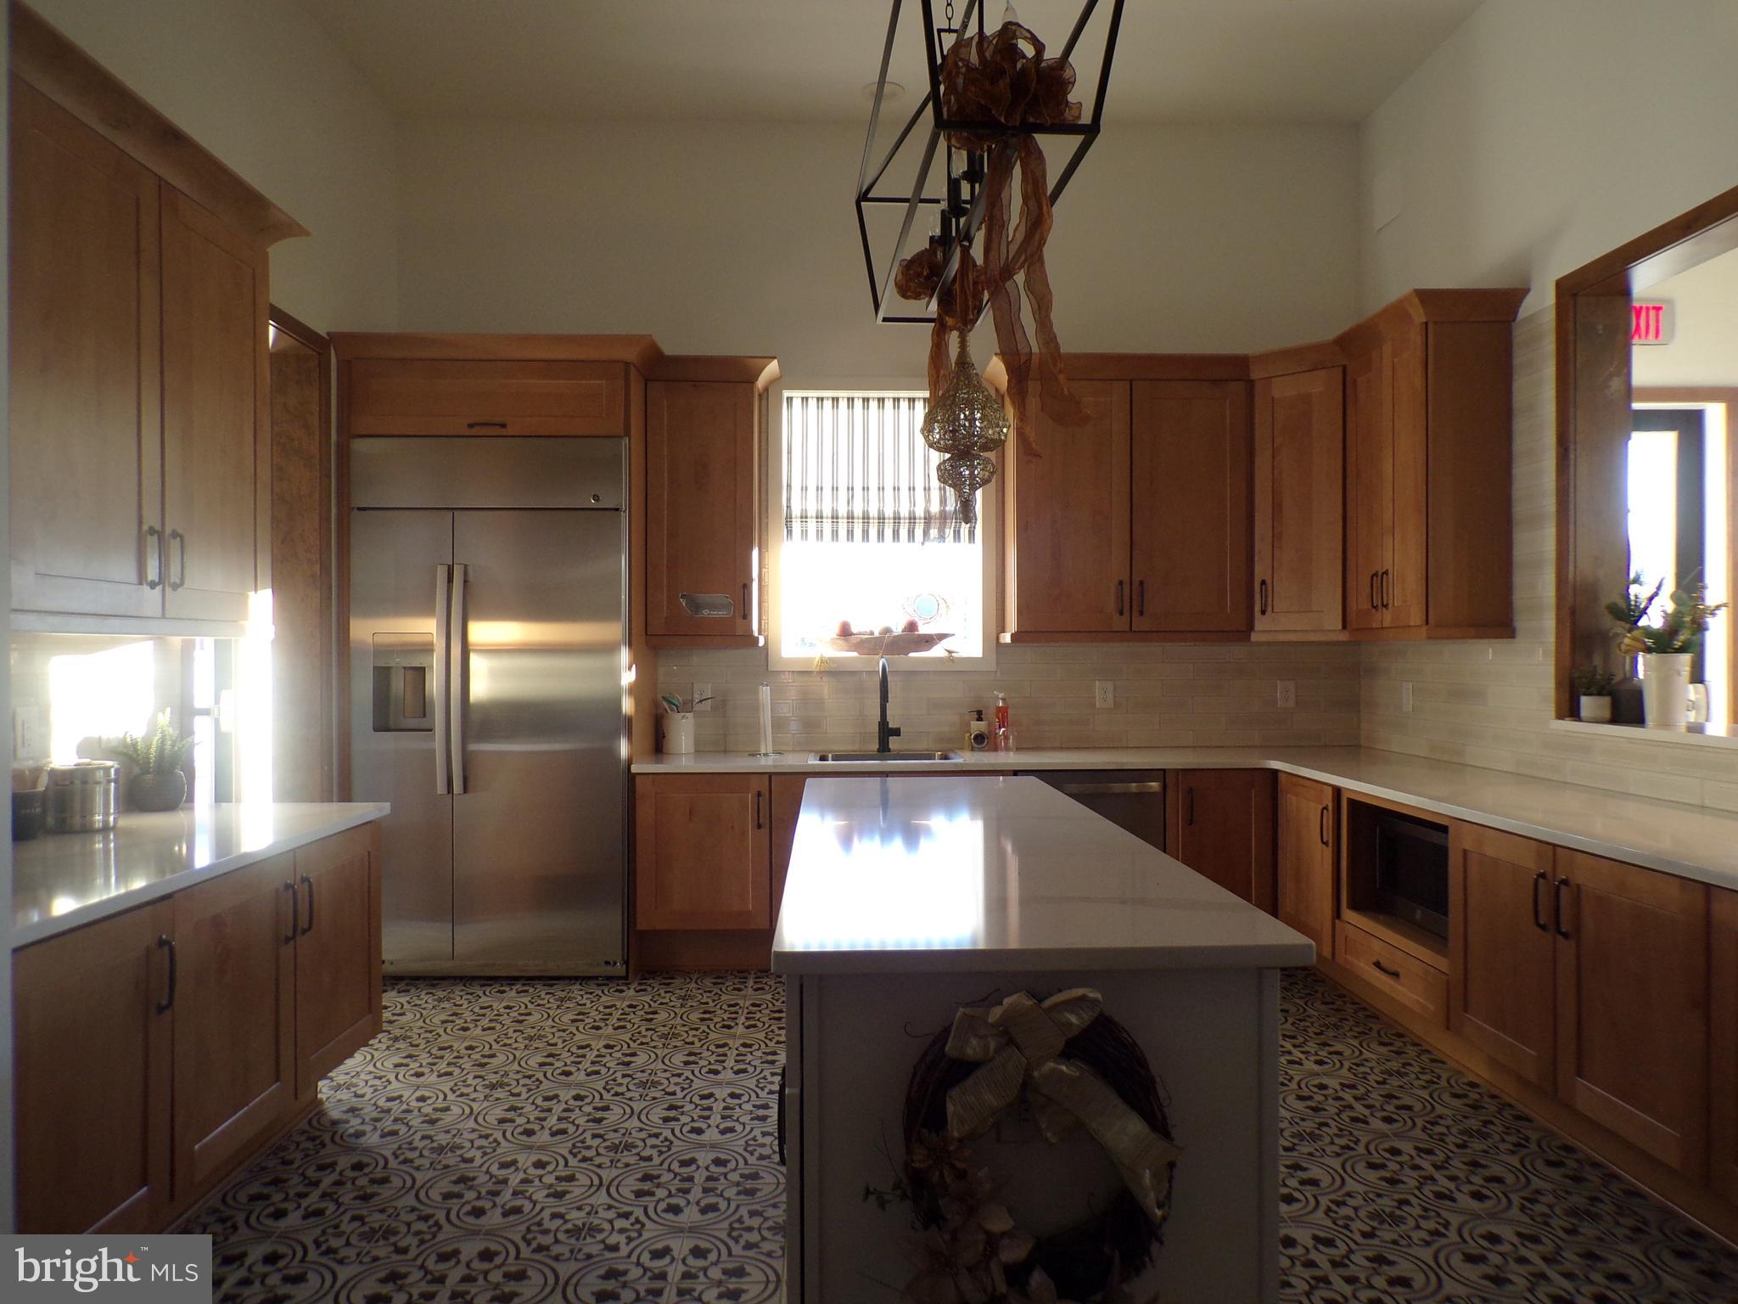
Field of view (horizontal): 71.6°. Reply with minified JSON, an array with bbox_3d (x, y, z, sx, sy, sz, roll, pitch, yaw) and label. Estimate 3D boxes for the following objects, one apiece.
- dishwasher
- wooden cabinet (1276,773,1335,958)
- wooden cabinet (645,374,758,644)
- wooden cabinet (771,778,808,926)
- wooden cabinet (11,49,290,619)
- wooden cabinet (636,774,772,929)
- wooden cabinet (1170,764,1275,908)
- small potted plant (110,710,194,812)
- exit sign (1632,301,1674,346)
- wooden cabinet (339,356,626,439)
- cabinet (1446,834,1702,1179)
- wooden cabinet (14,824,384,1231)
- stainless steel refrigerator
[{"bbox_3d":[0.889,0.844,5.152,0.610,0.738,0.600,0,0,-1],"label":"dishwasher"},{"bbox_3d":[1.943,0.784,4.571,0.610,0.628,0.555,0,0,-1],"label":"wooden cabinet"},{"bbox_3d":[-0.716,-0.606,5.305,0.478,1.107,0.310,0,0,-1],"label":"wooden cabinet"},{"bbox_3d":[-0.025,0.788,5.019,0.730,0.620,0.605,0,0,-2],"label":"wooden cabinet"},{"bbox_3d":[-1.888,-0.608,2.945,0.324,1.120,1.090,0,0,-1],"label":"wooden cabinet"},{"bbox_3d":[-0.653,0.784,4.998,0.528,0.610,0.605,0,0,-2],"label":"wooden cabinet"},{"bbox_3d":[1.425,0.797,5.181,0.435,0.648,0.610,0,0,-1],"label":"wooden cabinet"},{"bbox_3d":[-1.943,0.295,3.271,0.197,0.267,0.186,0,0,-2],"label":"small potted plant"},{"bbox_3d":[3.528,-1.506,5.525,0.292,0.198,0.055,0,0,-2],"label":"exit sign"},{"bbox_3d":[-1.514,-1.005,5.093,1.095,0.304,0.625,0,0,-1],"label":"wooden cabinet"},{"bbox_3d":[1.977,0.785,2.944,0.615,0.625,1.013,0,0,-2],"label":"cabinet"},{"bbox_3d":[-1.672,0.797,2.637,0.600,0.648,1.618,0,0,-2],"label":"wooden cabinet"},{"bbox_3d":[-1.486,0.220,4.988,1.077,2.114,0.655,0,0,-2],"label":"stainless steel refrigerator"}]

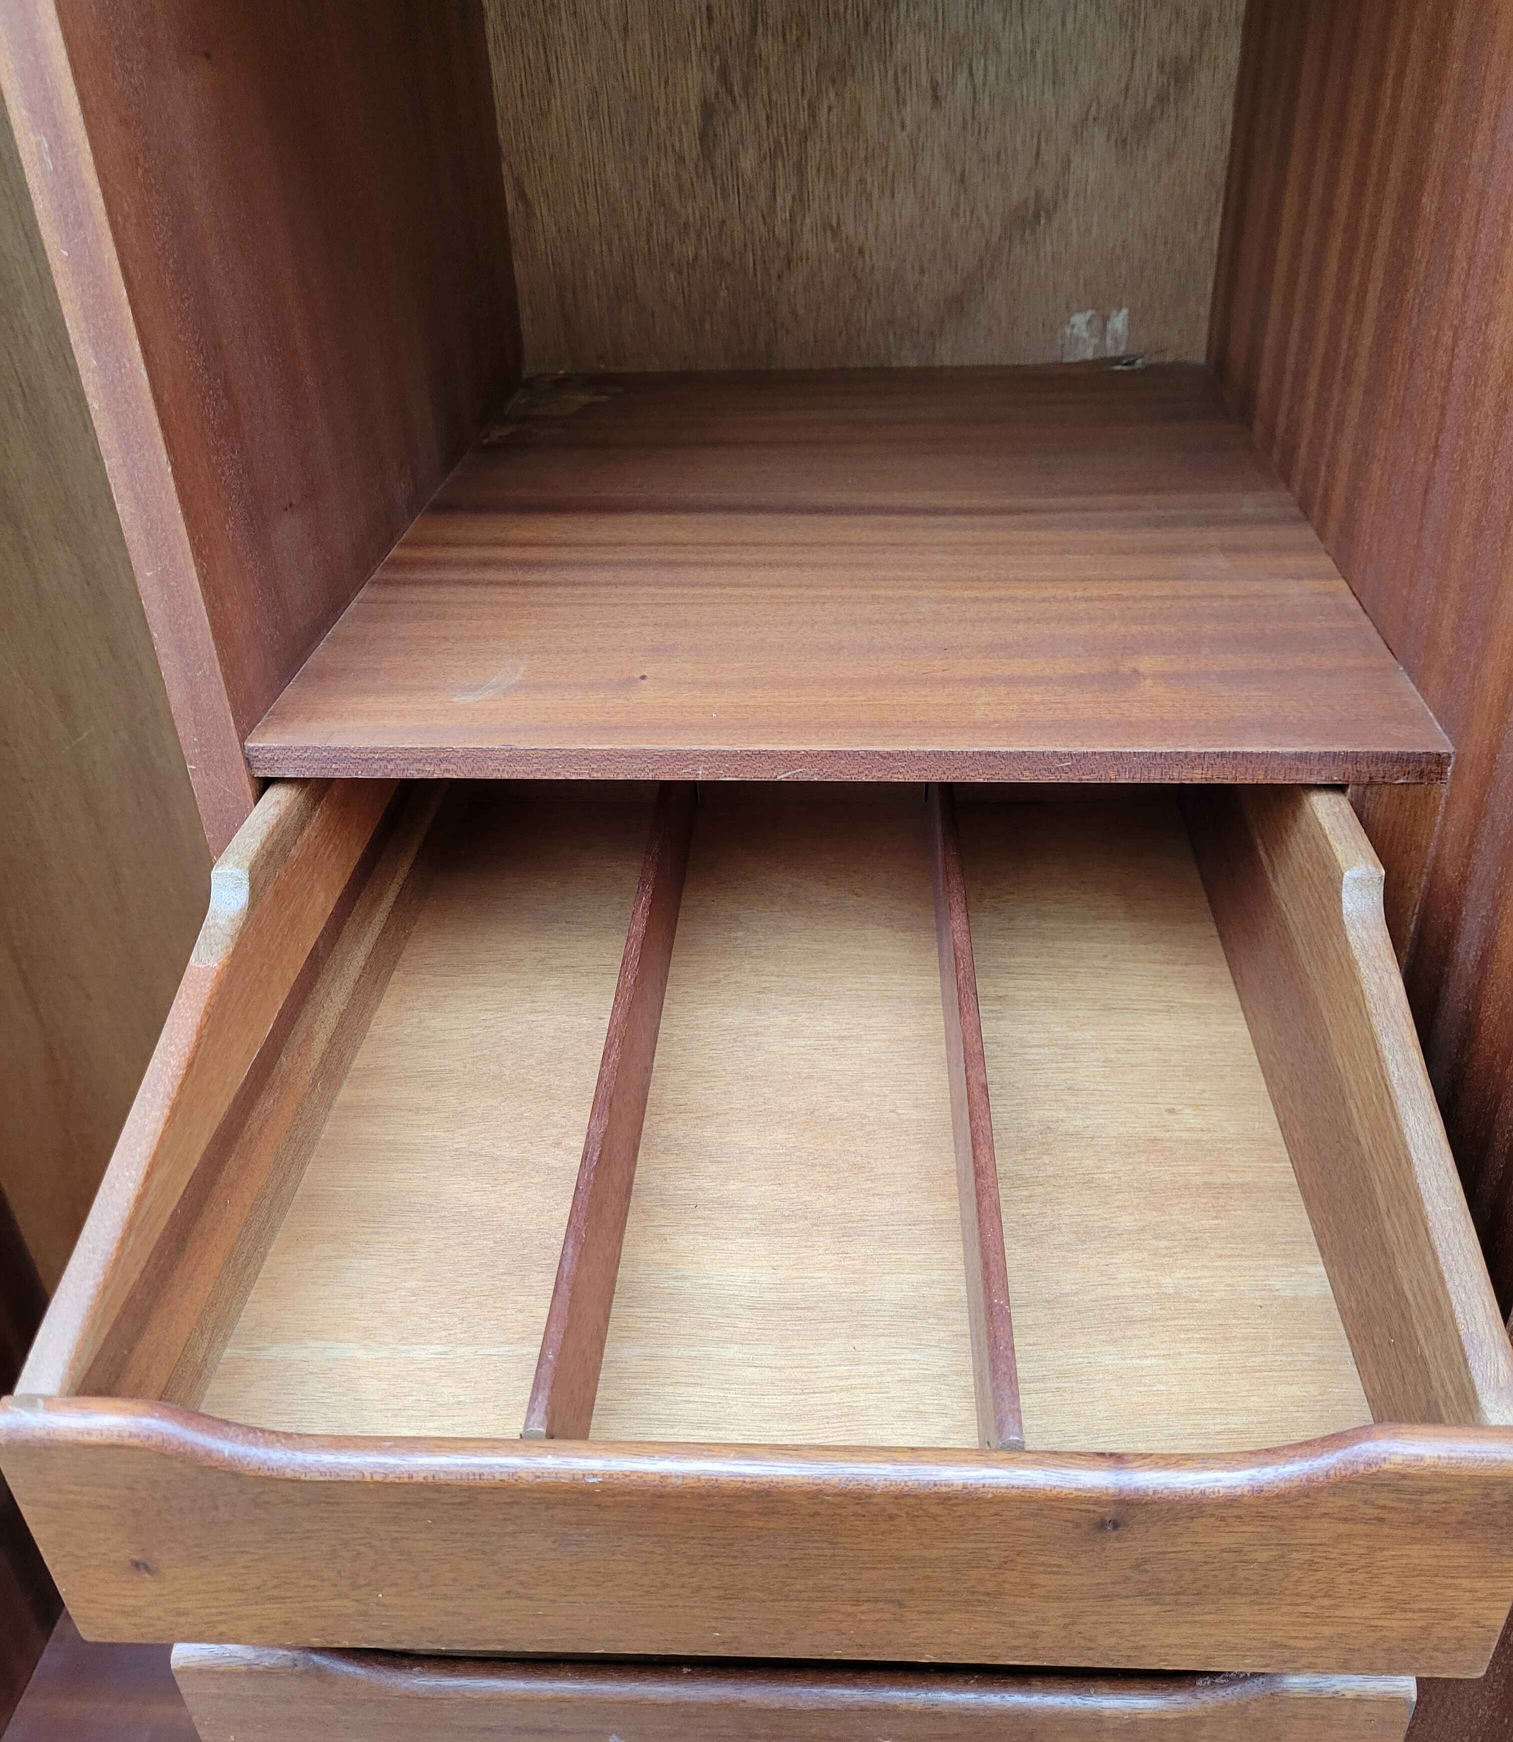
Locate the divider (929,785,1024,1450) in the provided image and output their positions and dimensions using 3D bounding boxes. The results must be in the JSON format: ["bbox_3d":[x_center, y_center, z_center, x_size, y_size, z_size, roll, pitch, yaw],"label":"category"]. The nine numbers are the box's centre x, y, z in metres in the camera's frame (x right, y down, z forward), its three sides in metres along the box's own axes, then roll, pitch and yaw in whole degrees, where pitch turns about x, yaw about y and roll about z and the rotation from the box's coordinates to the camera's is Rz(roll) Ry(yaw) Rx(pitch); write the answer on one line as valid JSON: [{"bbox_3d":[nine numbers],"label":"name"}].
[{"bbox_3d":[0.078,0.057,0.576,0.007,0.059,0.411,0,34,4],"label":"divider"}]

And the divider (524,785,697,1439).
[{"bbox_3d":[-0.046,0.058,0.585,0.006,0.059,0.411,0,34,4],"label":"divider"}]

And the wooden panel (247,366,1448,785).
[{"bbox_3d":[0.046,-0.176,0.755,0.430,0.013,0.509,1,33,5],"label":"wooden panel"}]

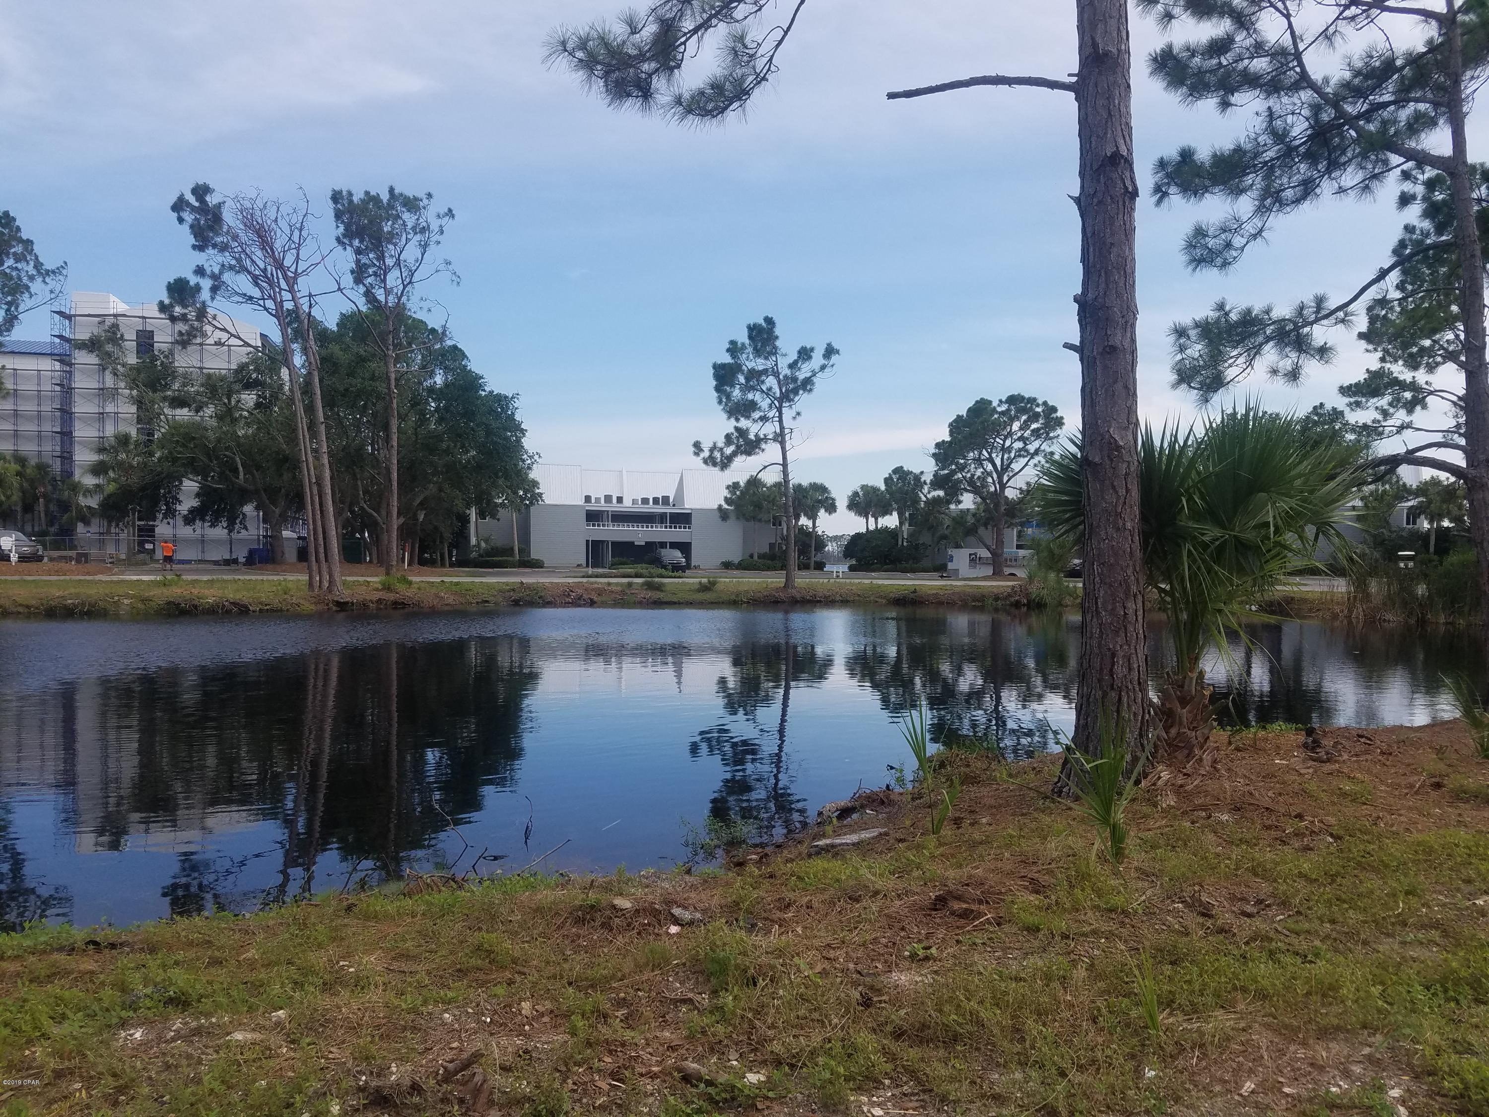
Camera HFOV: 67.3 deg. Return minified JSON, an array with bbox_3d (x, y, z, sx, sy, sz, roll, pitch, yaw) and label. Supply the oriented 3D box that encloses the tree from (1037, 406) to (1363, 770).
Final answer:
[{"bbox_3d":[3.502,0.233,8.600,2.500,2.800,2.400,1,0,0],"label":"tree"}]

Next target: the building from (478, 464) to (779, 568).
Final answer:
[{"bbox_3d":[-11.200,-3.740,104.300,26.800,8.800,14.000,0,0,-17],"label":"building"}]

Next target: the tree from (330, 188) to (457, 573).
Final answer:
[{"bbox_3d":[-14.764,-7.235,47.000,5.330,16.670,5.000,1,0,0],"label":"tree"}]

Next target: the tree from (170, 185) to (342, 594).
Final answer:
[{"bbox_3d":[-19.199,-6.636,44.000,6.770,16.060,5.800,1,0,0],"label":"tree"}]

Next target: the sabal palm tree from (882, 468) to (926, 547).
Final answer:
[{"bbox_3d":[13.680,-3.399,96.000,3.690,8.880,3.500,1,0,0],"label":"sabal palm tree"}]

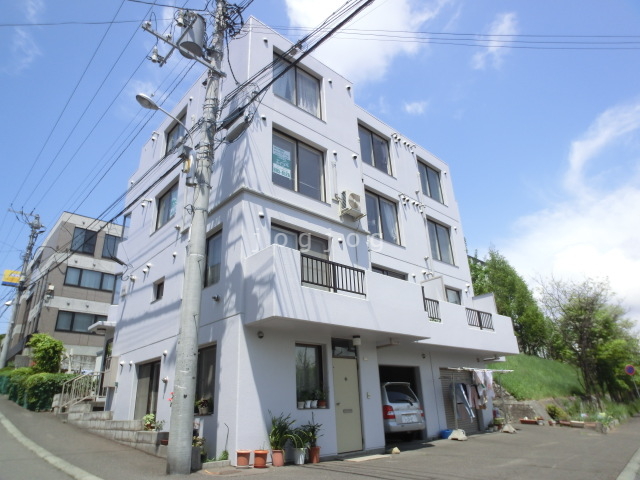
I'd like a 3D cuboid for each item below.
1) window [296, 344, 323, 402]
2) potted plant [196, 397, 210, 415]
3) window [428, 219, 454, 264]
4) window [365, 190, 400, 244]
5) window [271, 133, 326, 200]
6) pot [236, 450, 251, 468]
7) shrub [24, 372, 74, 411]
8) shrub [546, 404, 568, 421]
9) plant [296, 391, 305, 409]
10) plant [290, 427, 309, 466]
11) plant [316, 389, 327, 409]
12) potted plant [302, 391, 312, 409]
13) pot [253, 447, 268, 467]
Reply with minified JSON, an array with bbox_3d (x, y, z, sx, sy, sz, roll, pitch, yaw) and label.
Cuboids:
[{"bbox_3d":[-0.281,2.933,8.327,0.850,1.270,0.120,18,-32,-37],"label":"window"},{"bbox_3d":[-2.435,3.477,8.131,0.245,0.347,0.258,17,-29,-40],"label":"potted plant"},{"bbox_3d":[4.771,0.152,15.533,1.740,1.820,0.140,18,-32,-37],"label":"window"},{"bbox_3d":[2.060,-0.718,12.967,1.825,1.640,0.120,17,-29,-40],"label":"window"},{"bbox_3d":[-0.580,-1.973,10.652,1.945,1.795,0.122,17,-29,-40],"label":"window"},{"bbox_3d":[-1.265,3.646,6.450,0.225,0.255,0.225,-2,-25,-1],"label":"pot"},{"bbox_3d":[-12.620,7.123,18.142,1.496,1.632,1.632,17,-29,-40],"label":"shrub"},{"bbox_3d":[8.942,6.530,14.592,0.750,0.650,0.700,18,-32,-37],"label":"shrub"},{"bbox_3d":[-0.409,3.394,8.259,0.170,0.354,0.170,-2,-22,-1],"label":"plant"},{"bbox_3d":[-0.394,3.966,7.479,0.313,0.639,0.313,17,-29,-40],"label":"plant"},{"bbox_3d":[0.036,3.328,8.150,0.200,0.380,0.200,-2,-25,-1],"label":"plant"},{"bbox_3d":[-0.252,3.267,7.950,0.180,0.330,0.180,18,-32,-37],"label":"potted plant"},{"bbox_3d":[-1.063,3.905,6.930,0.262,0.262,0.262,-2,-22,-1],"label":"pot"}]

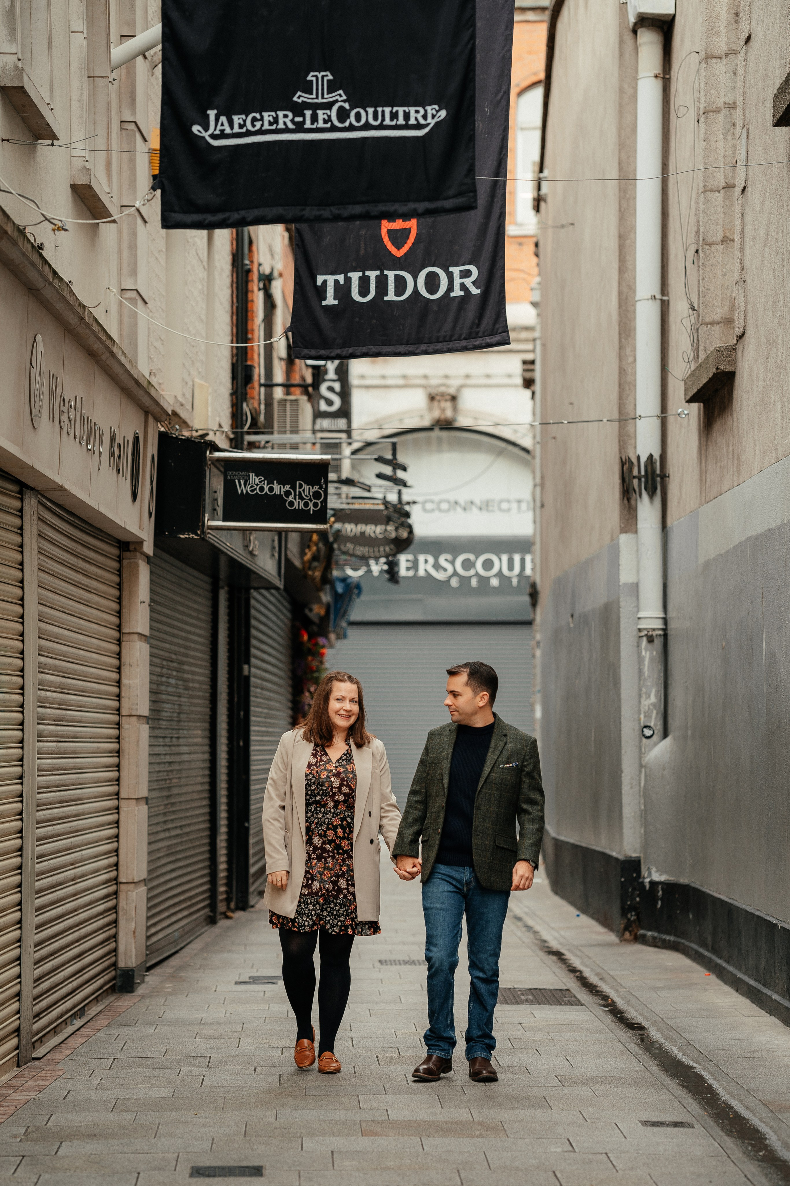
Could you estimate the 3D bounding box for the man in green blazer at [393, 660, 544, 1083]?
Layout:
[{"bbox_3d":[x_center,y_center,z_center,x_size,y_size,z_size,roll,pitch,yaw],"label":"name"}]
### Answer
[{"bbox_3d":[0.307,1.143,11.605,0.610,1.720,0.430,0,-3,7],"label":"man in green blazer"}]

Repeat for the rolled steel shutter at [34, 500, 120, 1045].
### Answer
[{"bbox_3d":[-1.552,0.859,13.854,0.080,2.440,3.100,0,-3,1],"label":"rolled steel shutter"}]

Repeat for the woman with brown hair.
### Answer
[{"bbox_3d":[-0.267,1.171,11.824,0.590,1.680,0.430,0,-3,-2],"label":"woman with brown hair"}]

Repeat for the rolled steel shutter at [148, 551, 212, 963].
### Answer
[{"bbox_3d":[-1.435,1.074,18.544,0.080,2.540,3.850,0,-3,3],"label":"rolled steel shutter"}]

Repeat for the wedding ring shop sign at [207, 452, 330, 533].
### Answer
[{"bbox_3d":[-0.737,-0.585,16.406,0.720,0.470,0.100,0,-3,-3],"label":"wedding ring shop sign"}]

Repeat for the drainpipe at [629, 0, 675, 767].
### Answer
[{"bbox_3d":[1.712,-1.417,18.605,0.250,5.210,0.240,1,-3,-13],"label":"drainpipe"}]

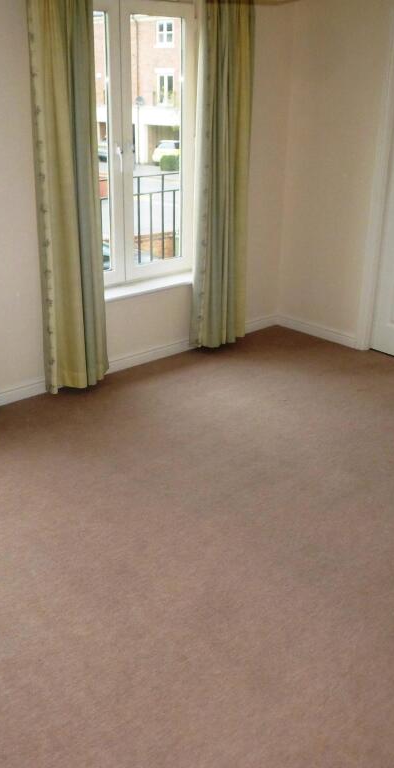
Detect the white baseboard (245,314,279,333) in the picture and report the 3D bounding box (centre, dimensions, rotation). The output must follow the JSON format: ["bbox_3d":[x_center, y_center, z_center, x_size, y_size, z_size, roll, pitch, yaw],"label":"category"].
[{"bbox_3d":[0.454,-0.427,5.268,0.345,0.087,0.020,-19,30,-40],"label":"white baseboard"}]

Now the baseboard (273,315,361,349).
[{"bbox_3d":[0.835,-0.369,5.148,0.020,0.087,0.710,-19,30,-40],"label":"baseboard"}]

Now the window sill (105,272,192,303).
[{"bbox_3d":[-0.337,-0.588,4.551,0.980,0.026,0.235,-19,30,-40],"label":"window sill"}]

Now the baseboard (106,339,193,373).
[{"bbox_3d":[-0.284,-0.186,4.637,0.750,0.087,0.020,-19,30,-40],"label":"baseboard"}]

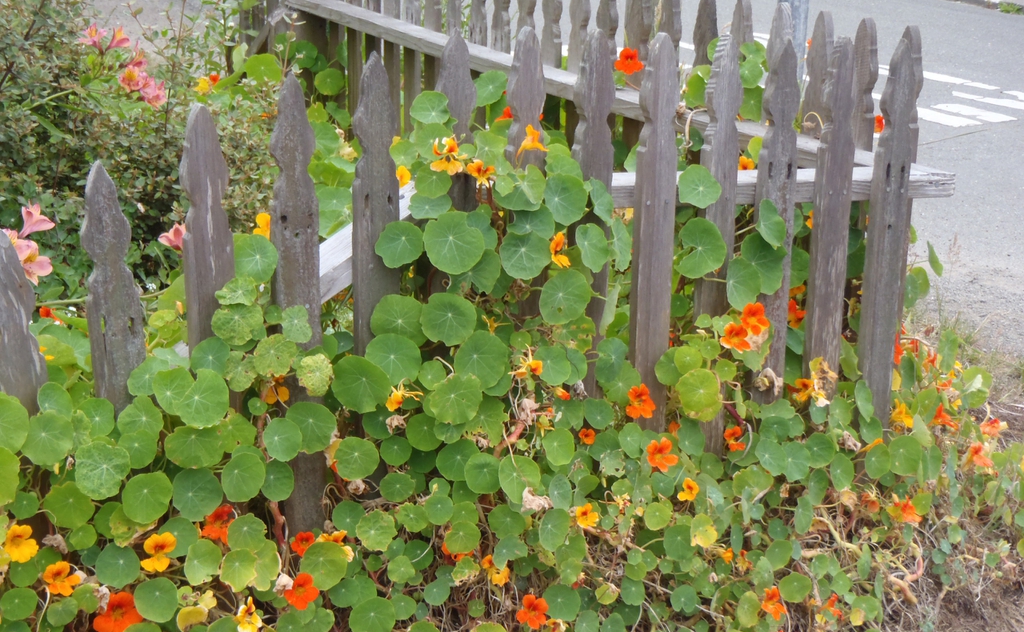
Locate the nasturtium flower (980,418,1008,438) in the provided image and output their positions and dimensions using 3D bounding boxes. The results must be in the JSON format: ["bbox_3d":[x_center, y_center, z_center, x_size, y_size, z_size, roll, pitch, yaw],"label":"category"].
[{"bbox_3d":[0.876,0.204,3.221,0.041,0.037,0.045,2,14,-41],"label":"nasturtium flower"}]

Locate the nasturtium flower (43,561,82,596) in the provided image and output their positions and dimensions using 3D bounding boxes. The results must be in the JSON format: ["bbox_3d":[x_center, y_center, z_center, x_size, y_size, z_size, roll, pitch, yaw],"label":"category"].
[{"bbox_3d":[-0.625,0.366,2.470,0.053,0.049,0.040,-1,-8,-3],"label":"nasturtium flower"}]

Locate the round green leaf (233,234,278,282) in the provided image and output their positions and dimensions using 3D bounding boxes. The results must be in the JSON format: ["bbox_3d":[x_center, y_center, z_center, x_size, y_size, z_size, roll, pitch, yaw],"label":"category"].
[{"bbox_3d":[-0.456,-0.104,3.170,0.079,0.087,0.020,-2,-11,-6],"label":"round green leaf"}]

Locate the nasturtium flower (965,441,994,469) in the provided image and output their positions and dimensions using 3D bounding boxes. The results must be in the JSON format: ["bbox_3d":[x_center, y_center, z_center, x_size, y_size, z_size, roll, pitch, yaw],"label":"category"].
[{"bbox_3d":[1.014,0.301,3.860,0.055,0.058,0.055,-11,9,39],"label":"nasturtium flower"}]

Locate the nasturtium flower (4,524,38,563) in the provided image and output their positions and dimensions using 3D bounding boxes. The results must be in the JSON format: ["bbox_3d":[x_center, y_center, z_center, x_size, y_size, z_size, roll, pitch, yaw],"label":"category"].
[{"bbox_3d":[-0.624,0.289,2.255,0.043,0.048,0.040,-6,-6,-20],"label":"nasturtium flower"}]

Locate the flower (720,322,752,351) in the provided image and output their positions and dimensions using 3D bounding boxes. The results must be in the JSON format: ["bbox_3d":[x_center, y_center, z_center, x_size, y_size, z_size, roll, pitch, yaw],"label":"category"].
[{"bbox_3d":[0.457,0.044,3.610,0.063,0.063,0.050,3,-11,6],"label":"flower"}]

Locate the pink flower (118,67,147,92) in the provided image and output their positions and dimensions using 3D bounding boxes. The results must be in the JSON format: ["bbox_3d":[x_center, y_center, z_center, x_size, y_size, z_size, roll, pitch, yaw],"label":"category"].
[{"bbox_3d":[-0.855,-0.534,4.010,0.066,0.061,0.060,6,-16,14],"label":"pink flower"}]

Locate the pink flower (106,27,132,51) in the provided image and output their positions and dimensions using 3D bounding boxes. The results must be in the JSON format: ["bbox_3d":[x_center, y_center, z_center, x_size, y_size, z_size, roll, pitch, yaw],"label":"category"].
[{"bbox_3d":[-0.743,-0.524,3.349,0.047,0.041,0.041,-40,3,27],"label":"pink flower"}]

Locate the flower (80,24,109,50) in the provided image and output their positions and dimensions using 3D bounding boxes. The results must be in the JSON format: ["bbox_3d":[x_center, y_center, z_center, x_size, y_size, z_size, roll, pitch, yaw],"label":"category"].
[{"bbox_3d":[-0.943,-0.628,4.000,0.058,0.048,0.050,11,62,27],"label":"flower"}]

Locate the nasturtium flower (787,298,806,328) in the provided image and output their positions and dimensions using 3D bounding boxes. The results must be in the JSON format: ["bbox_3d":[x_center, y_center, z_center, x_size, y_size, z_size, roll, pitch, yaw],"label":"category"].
[{"bbox_3d":[0.494,-0.004,3.153,0.053,0.055,0.040,-4,-2,-14],"label":"nasturtium flower"}]

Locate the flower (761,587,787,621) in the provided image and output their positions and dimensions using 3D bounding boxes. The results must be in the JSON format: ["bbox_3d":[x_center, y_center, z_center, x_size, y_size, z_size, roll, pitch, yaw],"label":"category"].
[{"bbox_3d":[0.491,0.539,3.330,0.051,0.066,0.050,4,1,9],"label":"flower"}]

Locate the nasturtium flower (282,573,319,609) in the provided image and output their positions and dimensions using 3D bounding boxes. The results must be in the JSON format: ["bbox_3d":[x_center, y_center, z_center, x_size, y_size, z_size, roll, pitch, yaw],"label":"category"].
[{"bbox_3d":[-0.334,0.434,2.800,0.055,0.058,0.040,-2,-14,-7],"label":"nasturtium flower"}]

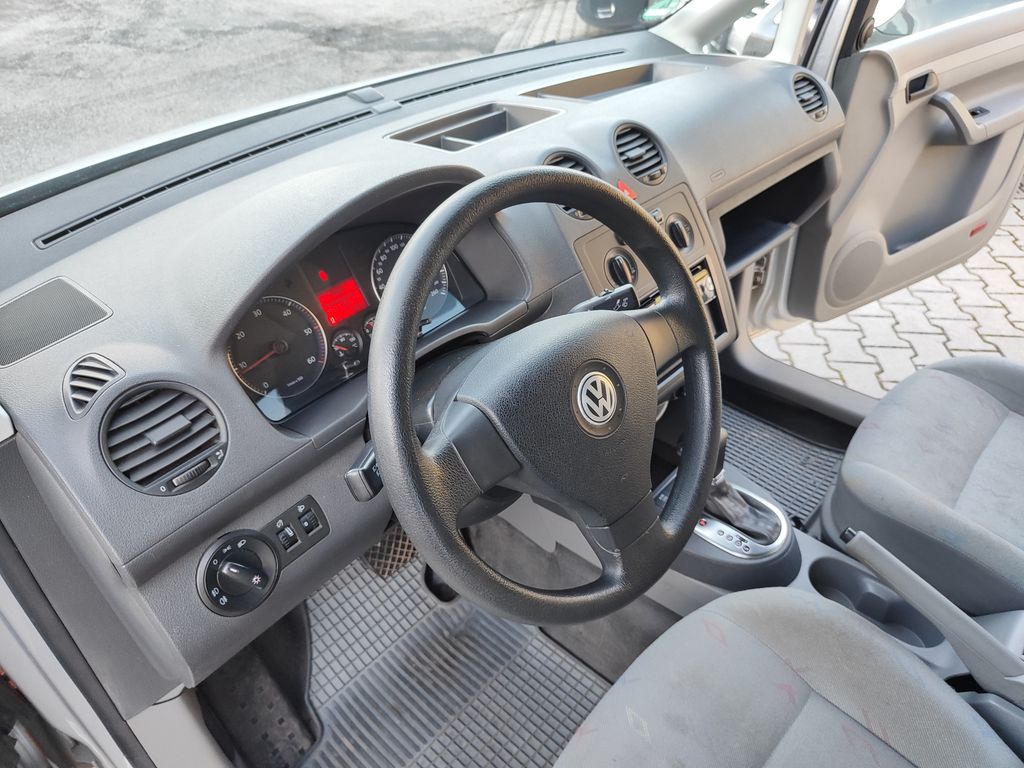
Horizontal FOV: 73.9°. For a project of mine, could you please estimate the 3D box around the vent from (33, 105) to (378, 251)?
[{"bbox_3d":[-0.392,-0.313,0.963,0.042,0.020,0.560,22,45,27],"label":"vent"}]

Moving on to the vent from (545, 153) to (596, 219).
[{"bbox_3d":[0.074,-0.245,0.858,0.094,0.030,0.094,-34,92,-34],"label":"vent"}]

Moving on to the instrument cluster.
[{"bbox_3d":[-0.173,-0.095,0.781,0.320,0.152,0.050,-34,21,-34],"label":"instrument cluster"}]

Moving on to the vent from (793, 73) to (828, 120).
[{"bbox_3d":[0.549,-0.530,1.269,0.095,0.095,0.030,-34,6,-32],"label":"vent"}]

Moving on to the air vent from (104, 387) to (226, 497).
[{"bbox_3d":[-0.292,0.047,0.573,0.095,0.095,0.030,-35,6,-37],"label":"air vent"}]

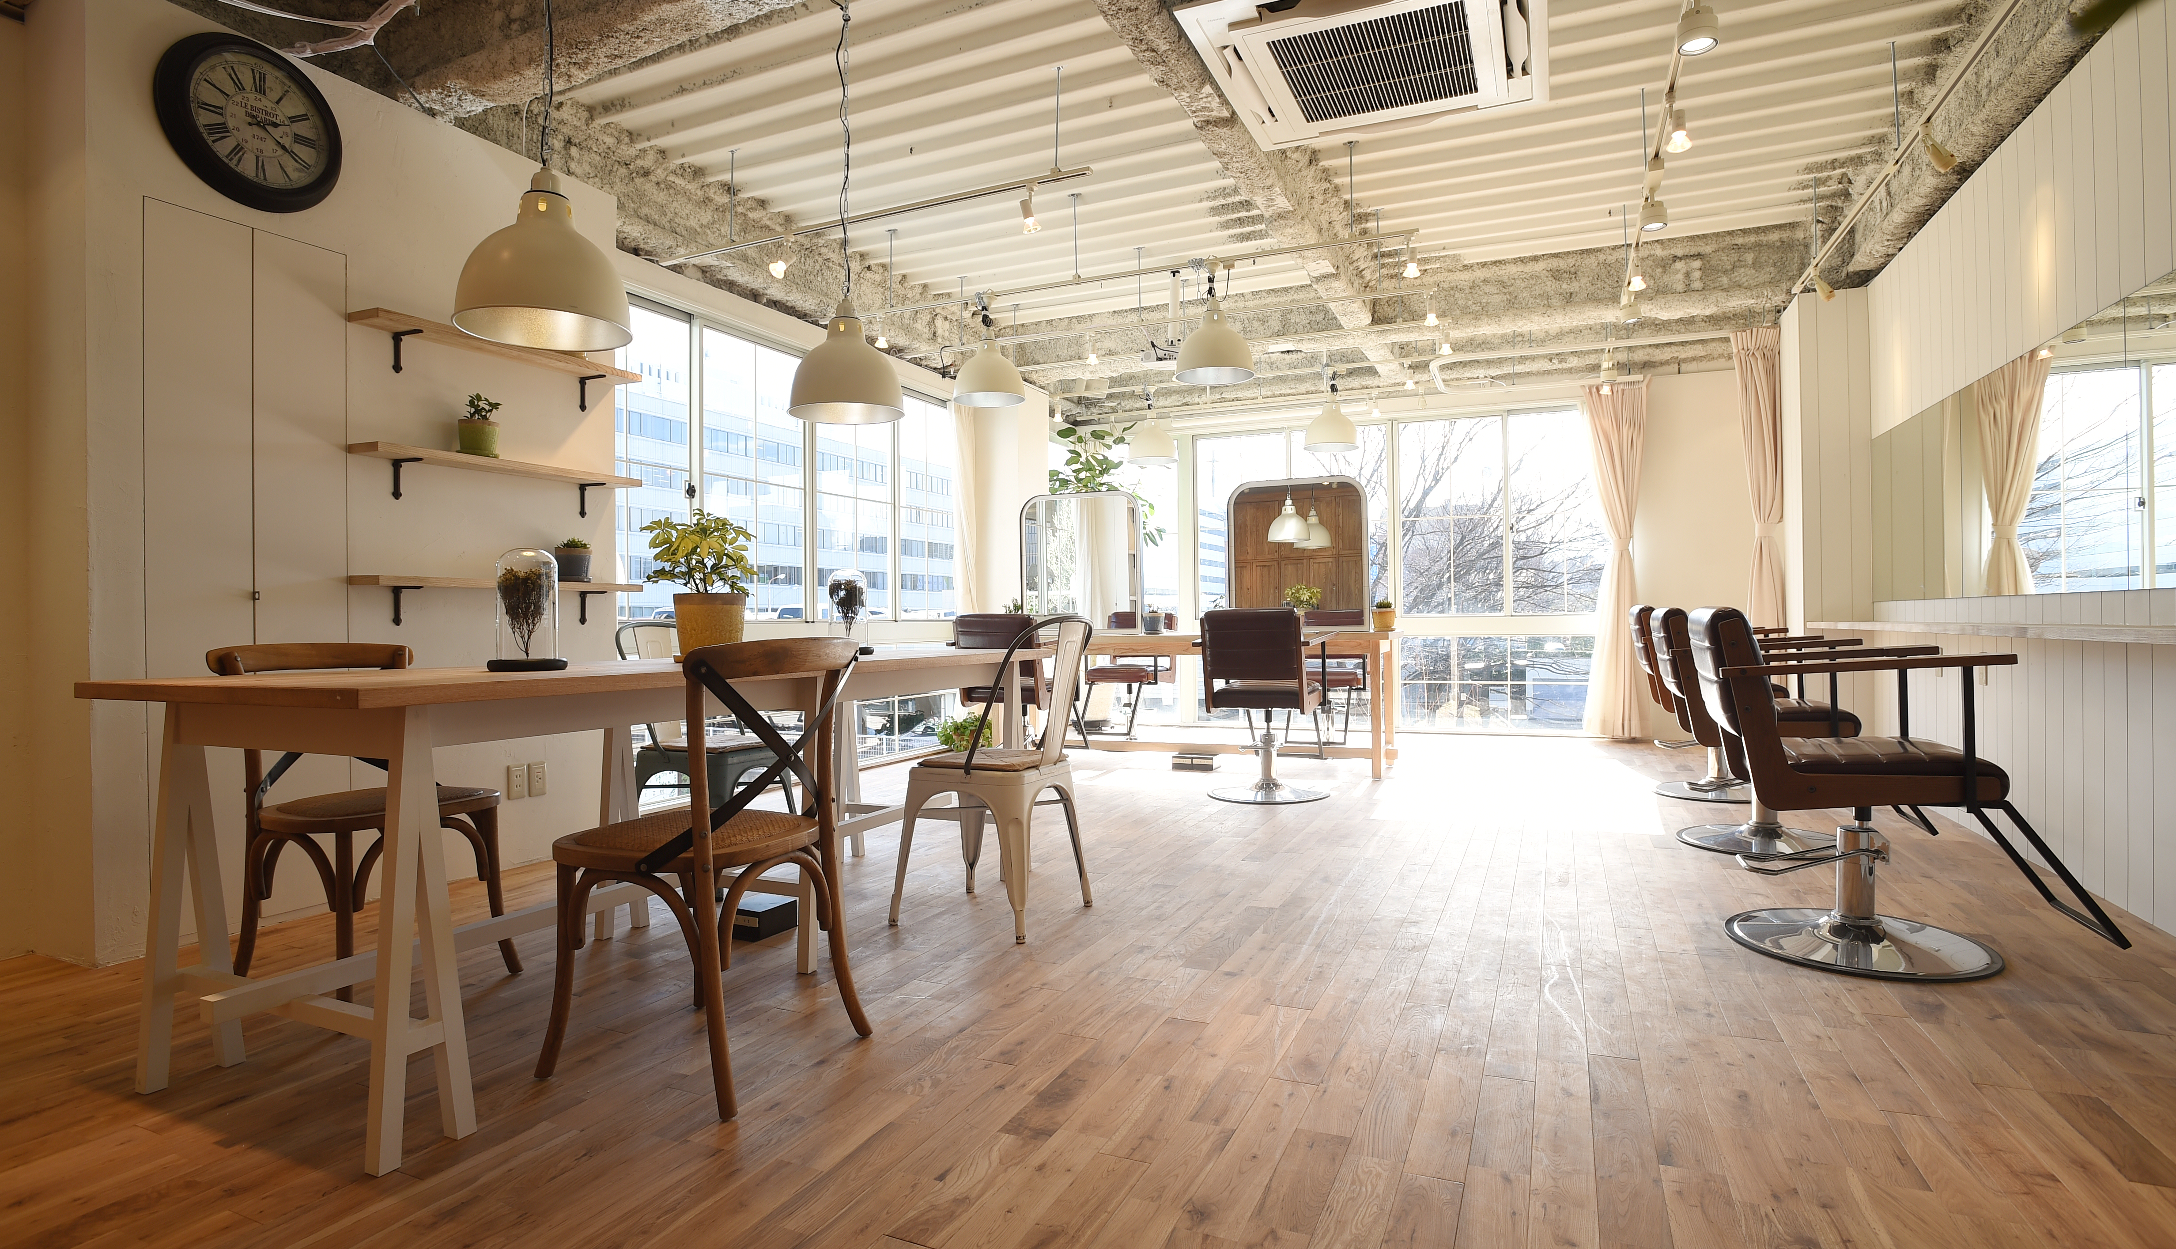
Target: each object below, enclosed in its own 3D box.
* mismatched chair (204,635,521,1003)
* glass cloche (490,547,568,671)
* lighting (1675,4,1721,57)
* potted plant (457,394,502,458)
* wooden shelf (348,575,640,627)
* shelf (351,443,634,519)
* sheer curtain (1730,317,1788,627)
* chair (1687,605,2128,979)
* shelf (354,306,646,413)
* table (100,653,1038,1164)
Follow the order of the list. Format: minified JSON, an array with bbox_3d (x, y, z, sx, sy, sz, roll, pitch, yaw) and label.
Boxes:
[{"bbox_3d":[-1.661,0.440,2.393,0.500,0.815,0.470,0,0,25],"label":"mismatched chair"},{"bbox_3d":[-1.210,-0.032,2.220,0.172,0.262,0.172,0,0,25],"label":"glass cloche"},{"bbox_3d":[1.511,-1.470,2.542,0.089,0.087,0.089,0,0,25],"label":"lighting"},{"bbox_3d":[-1.998,-0.645,3.365,0.124,0.217,0.124,0,0,25],"label":"potted plant"},{"bbox_3d":[-1.952,-0.068,3.482,0.152,0.146,0.950,0,0,25],"label":"wooden shelf"},{"bbox_3d":[-1.939,-0.466,3.469,0.158,0.152,0.945,0,0,26],"label":"shelf"},{"bbox_3d":[3.851,-0.448,5.910,0.275,2.490,0.170,0,0,25],"label":"sheer curtain"},{"bbox_3d":[2.083,0.391,2.689,0.874,0.896,0.634,0,0,25],"label":"chair"},{"bbox_3d":[-1.989,-0.873,3.548,0.163,0.153,0.964,0,0,25],"label":"shelf"},{"bbox_3d":[-0.963,0.469,2.688,0.824,0.750,2.254,0,0,25],"label":"table"}]

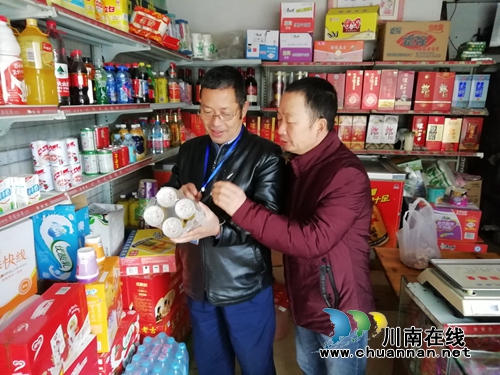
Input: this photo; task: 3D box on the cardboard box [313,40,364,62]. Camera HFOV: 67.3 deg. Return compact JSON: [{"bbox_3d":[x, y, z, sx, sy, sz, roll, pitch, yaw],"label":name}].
[{"bbox_3d":[0.714,-1.092,3.064,0.381,0.163,0.220,2,13,7],"label":"cardboard box"}]

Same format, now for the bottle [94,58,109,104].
[{"bbox_3d":[-0.768,-0.546,1.940,0.064,0.220,0.064,3,13,10],"label":"bottle"}]

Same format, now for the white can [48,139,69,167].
[{"bbox_3d":[-0.769,-0.140,1.512,0.064,0.104,0.064,1,13,0],"label":"white can"}]

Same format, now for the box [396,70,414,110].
[{"bbox_3d":[1.242,-0.776,3.040,0.121,0.302,0.105,2,13,7],"label":"box"}]

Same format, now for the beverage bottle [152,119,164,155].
[{"bbox_3d":[-0.611,-0.333,2.500,0.067,0.212,0.067,3,13,10],"label":"beverage bottle"}]

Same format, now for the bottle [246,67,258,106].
[{"bbox_3d":[0.019,-0.842,3.147,0.082,0.324,0.082,2,13,4],"label":"bottle"}]

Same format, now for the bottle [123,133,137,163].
[{"bbox_3d":[-0.689,-0.224,2.160,0.064,0.165,0.064,3,13,10],"label":"bottle"}]

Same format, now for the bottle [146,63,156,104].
[{"bbox_3d":[-0.649,-0.681,2.460,0.063,0.230,0.063,3,13,10],"label":"bottle"}]

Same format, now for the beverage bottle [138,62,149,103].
[{"bbox_3d":[-0.664,-0.651,2.351,0.066,0.242,0.066,9,15,32],"label":"beverage bottle"}]

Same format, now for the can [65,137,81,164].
[{"bbox_3d":[-0.750,-0.156,1.585,0.064,0.104,0.064,1,13,0],"label":"can"}]

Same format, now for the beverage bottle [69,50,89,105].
[{"bbox_3d":[-0.745,-0.477,1.636,0.067,0.230,0.067,2,13,7],"label":"beverage bottle"}]

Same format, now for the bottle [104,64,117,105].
[{"bbox_3d":[-0.742,-0.549,2.015,0.067,0.195,0.067,2,13,7],"label":"bottle"}]

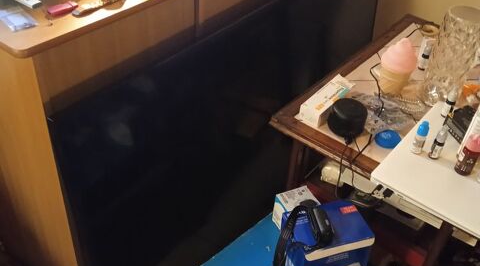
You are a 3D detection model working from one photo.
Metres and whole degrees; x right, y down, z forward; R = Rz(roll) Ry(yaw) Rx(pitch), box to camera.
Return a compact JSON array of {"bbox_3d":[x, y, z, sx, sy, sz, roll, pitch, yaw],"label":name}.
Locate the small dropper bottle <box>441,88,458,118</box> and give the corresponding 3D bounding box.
[{"bbox_3d":[0.512,-0.074,1.268,0.021,0.079,0.021,3,40,-3],"label":"small dropper bottle"}]

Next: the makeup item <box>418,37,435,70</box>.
[{"bbox_3d":[0.530,-0.219,1.472,0.021,0.086,0.021,3,40,-3],"label":"makeup item"}]

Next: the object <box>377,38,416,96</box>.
[{"bbox_3d":[0.413,-0.172,1.350,0.090,0.153,0.090,3,40,-3],"label":"object"}]

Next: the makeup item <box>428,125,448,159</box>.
[{"bbox_3d":[0.437,0.021,1.142,0.021,0.082,0.021,3,40,-3],"label":"makeup item"}]

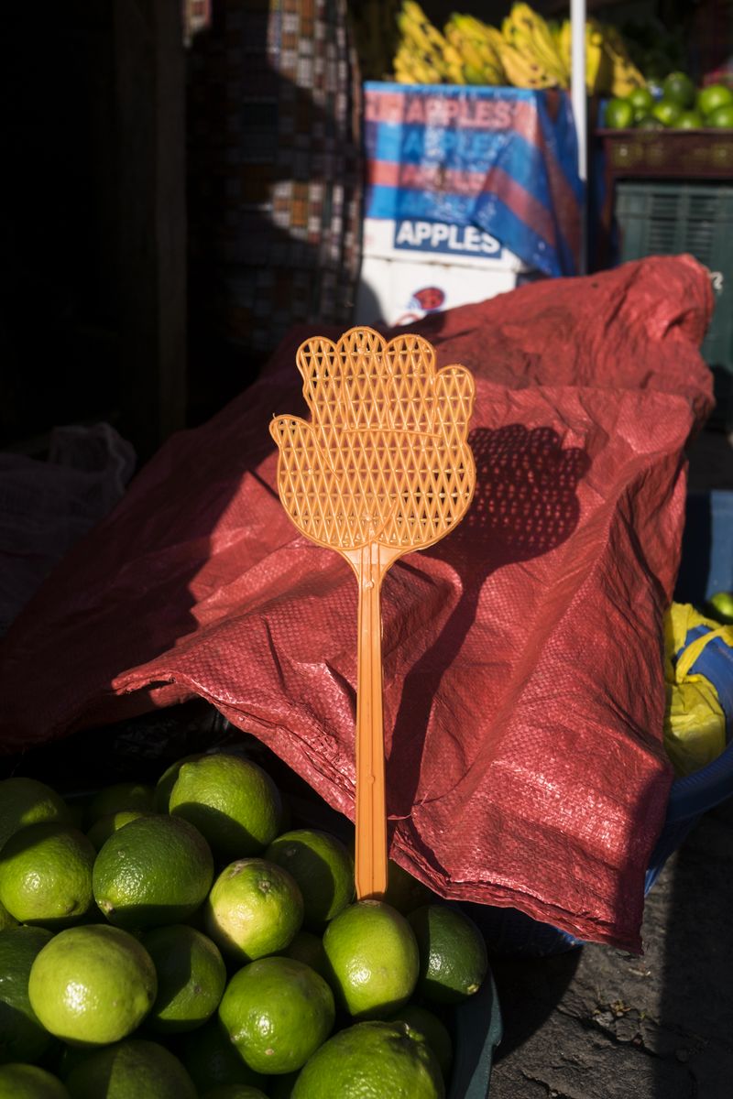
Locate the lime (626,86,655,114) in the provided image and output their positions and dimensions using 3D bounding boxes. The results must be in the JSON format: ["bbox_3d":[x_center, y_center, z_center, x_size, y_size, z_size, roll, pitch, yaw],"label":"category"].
[{"bbox_3d":[0.497,-0.818,1.950,0.051,0.050,0.051,0,27,0],"label":"lime"}]

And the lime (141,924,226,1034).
[{"bbox_3d":[-0.097,0.215,0.535,0.051,0.052,0.051,0,27,0],"label":"lime"}]

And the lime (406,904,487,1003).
[{"bbox_3d":[0.039,0.208,0.550,0.047,0.047,0.053,-33,67,0],"label":"lime"}]

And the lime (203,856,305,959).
[{"bbox_3d":[-0.061,0.196,0.582,0.055,0.057,0.056,0,24,0],"label":"lime"}]

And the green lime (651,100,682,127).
[{"bbox_3d":[0.538,-0.780,1.910,0.053,0.050,0.052,0,27,0],"label":"green lime"}]

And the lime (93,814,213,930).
[{"bbox_3d":[-0.115,0.174,0.577,0.065,0.061,0.061,0,24,0],"label":"lime"}]

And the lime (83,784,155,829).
[{"bbox_3d":[-0.148,0.167,0.655,0.049,0.049,0.049,0,27,0],"label":"lime"}]

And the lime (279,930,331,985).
[{"bbox_3d":[-0.034,0.248,0.618,0.058,0.058,0.058,0,24,0],"label":"lime"}]

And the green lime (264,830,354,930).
[{"bbox_3d":[-0.031,0.177,0.575,0.051,0.051,0.051,0,27,0],"label":"green lime"}]

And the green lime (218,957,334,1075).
[{"bbox_3d":[-0.046,0.238,0.546,0.060,0.060,0.060,0,24,0],"label":"green lime"}]

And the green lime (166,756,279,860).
[{"bbox_3d":[-0.081,0.149,0.618,0.065,0.062,0.062,0,24,0],"label":"green lime"}]

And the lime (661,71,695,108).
[{"bbox_3d":[0.576,-0.847,1.970,0.062,0.062,0.062,0,27,0],"label":"lime"}]

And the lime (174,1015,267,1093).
[{"bbox_3d":[-0.077,0.281,0.592,0.058,0.058,0.058,0,24,0],"label":"lime"}]

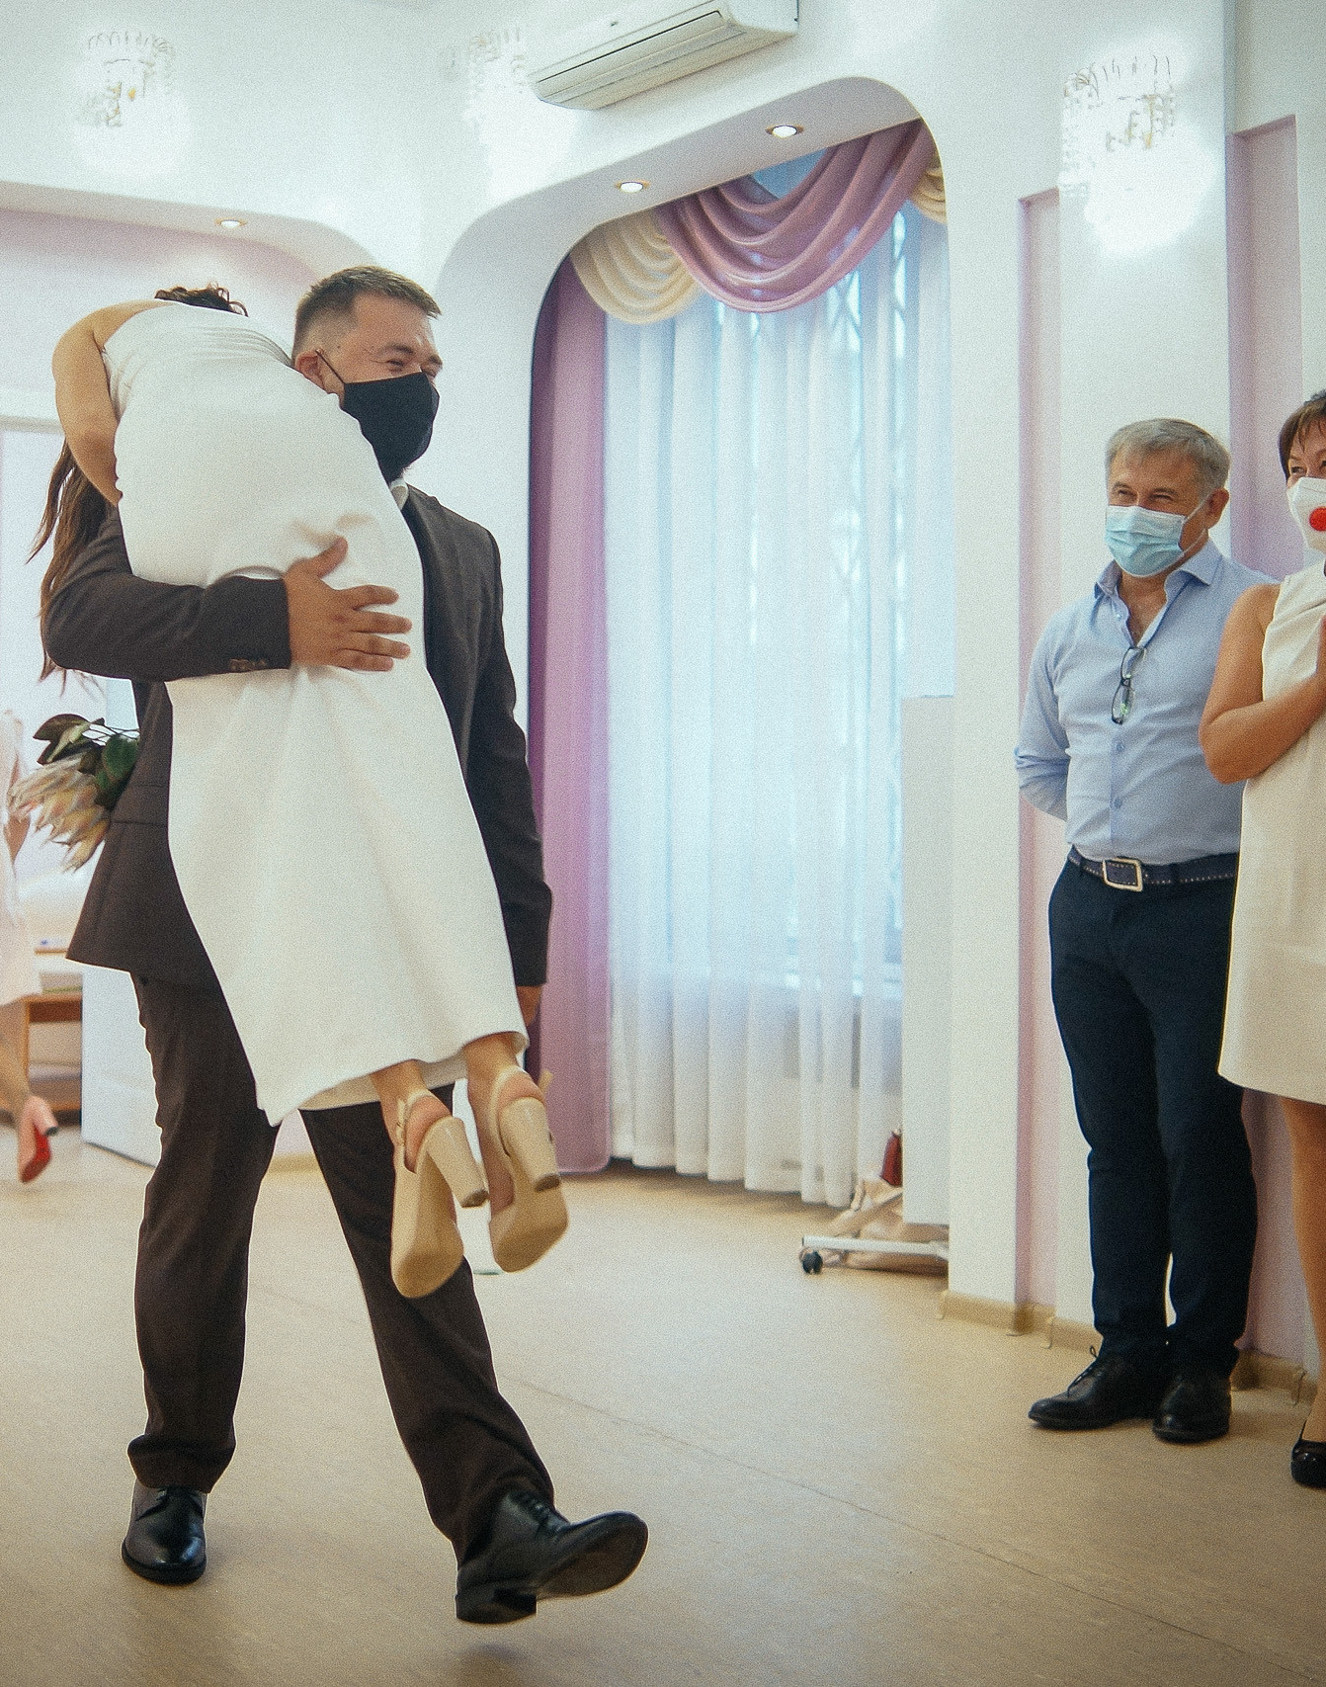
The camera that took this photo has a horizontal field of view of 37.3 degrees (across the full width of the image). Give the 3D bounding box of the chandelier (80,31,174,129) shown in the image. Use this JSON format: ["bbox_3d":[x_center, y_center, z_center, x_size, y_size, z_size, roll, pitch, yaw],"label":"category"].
[{"bbox_3d":[-1.489,-2.118,5.460,0.245,0.225,0.170,0,0,-21],"label":"chandelier"}]

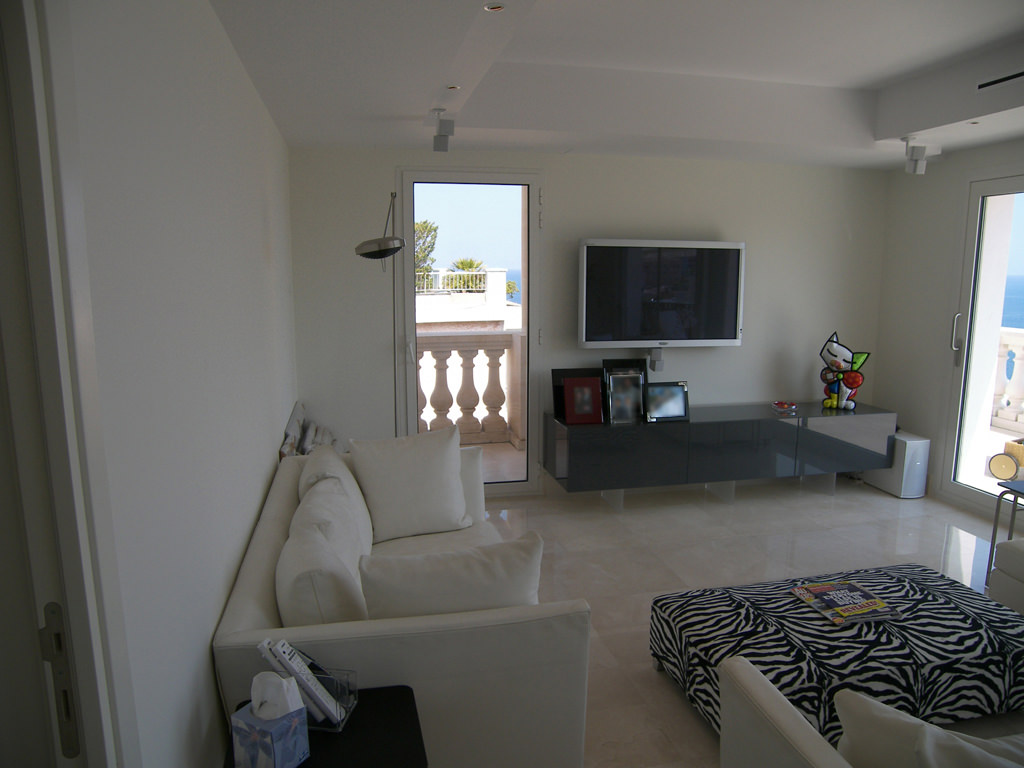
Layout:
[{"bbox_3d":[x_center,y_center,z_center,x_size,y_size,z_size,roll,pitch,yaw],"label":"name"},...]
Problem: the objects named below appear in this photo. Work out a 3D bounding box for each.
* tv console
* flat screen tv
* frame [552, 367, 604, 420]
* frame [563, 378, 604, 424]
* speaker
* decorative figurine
[{"bbox_3d":[1.454,0.400,4.929,2.392,0.398,0.491,-2,9,-13],"label":"tv console"},{"bbox_3d":[1.018,-0.606,4.814,1.162,0.708,0.090,-2,9,-13],"label":"flat screen tv"},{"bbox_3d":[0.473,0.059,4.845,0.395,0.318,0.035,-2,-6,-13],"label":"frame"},{"bbox_3d":[0.460,0.111,4.586,0.245,0.298,0.035,-2,-6,-13],"label":"frame"},{"bbox_3d":[2.802,0.574,5.180,0.195,0.408,0.418,-2,9,-12],"label":"speaker"},{"bbox_3d":[2.383,-0.098,5.080,0.315,0.544,0.220,5,10,28],"label":"decorative figurine"}]

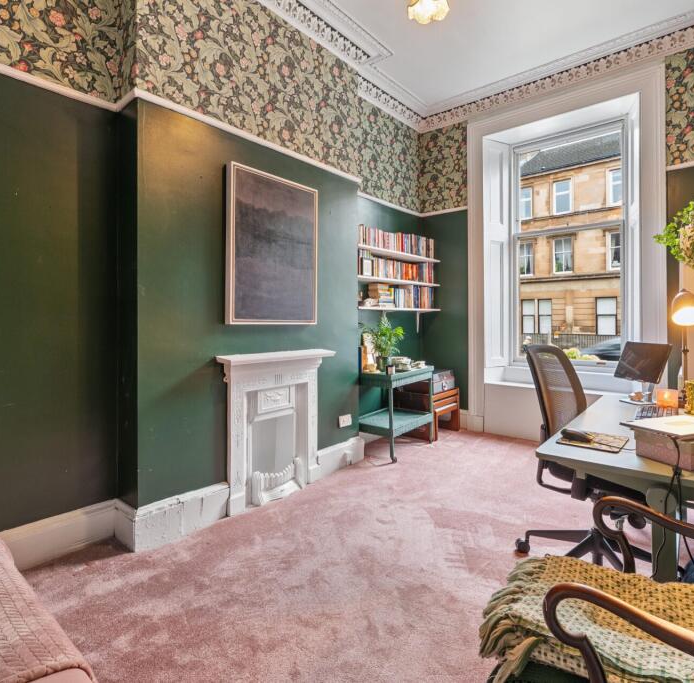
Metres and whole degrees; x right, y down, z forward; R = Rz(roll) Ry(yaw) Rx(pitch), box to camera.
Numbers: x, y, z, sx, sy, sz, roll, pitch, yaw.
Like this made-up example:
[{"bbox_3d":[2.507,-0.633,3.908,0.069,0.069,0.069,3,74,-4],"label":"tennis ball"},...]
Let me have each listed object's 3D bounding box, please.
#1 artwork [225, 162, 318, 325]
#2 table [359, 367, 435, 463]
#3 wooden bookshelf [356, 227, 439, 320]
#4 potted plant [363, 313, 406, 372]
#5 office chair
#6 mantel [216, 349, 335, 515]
[{"bbox_3d":[-0.473,-0.613,2.670,0.050,0.985,0.705,1,2,42],"label":"artwork"},{"bbox_3d":[0.471,0.627,3.723,0.380,0.730,0.680,1,2,42],"label":"table"},{"bbox_3d":[0.483,-0.618,3.875,0.210,0.800,1.250,1,2,42],"label":"wooden bookshelf"},{"bbox_3d":[0.322,0.000,3.510,0.340,0.490,0.360,0,1,0],"label":"potted plant"},{"bbox_3d":[1.172,0.555,1.906,0.650,1.050,0.650,-1,2,-37],"label":"office chair"},{"bbox_3d":[-0.419,0.560,2.654,0.160,0.967,0.890,1,2,42],"label":"mantel"}]

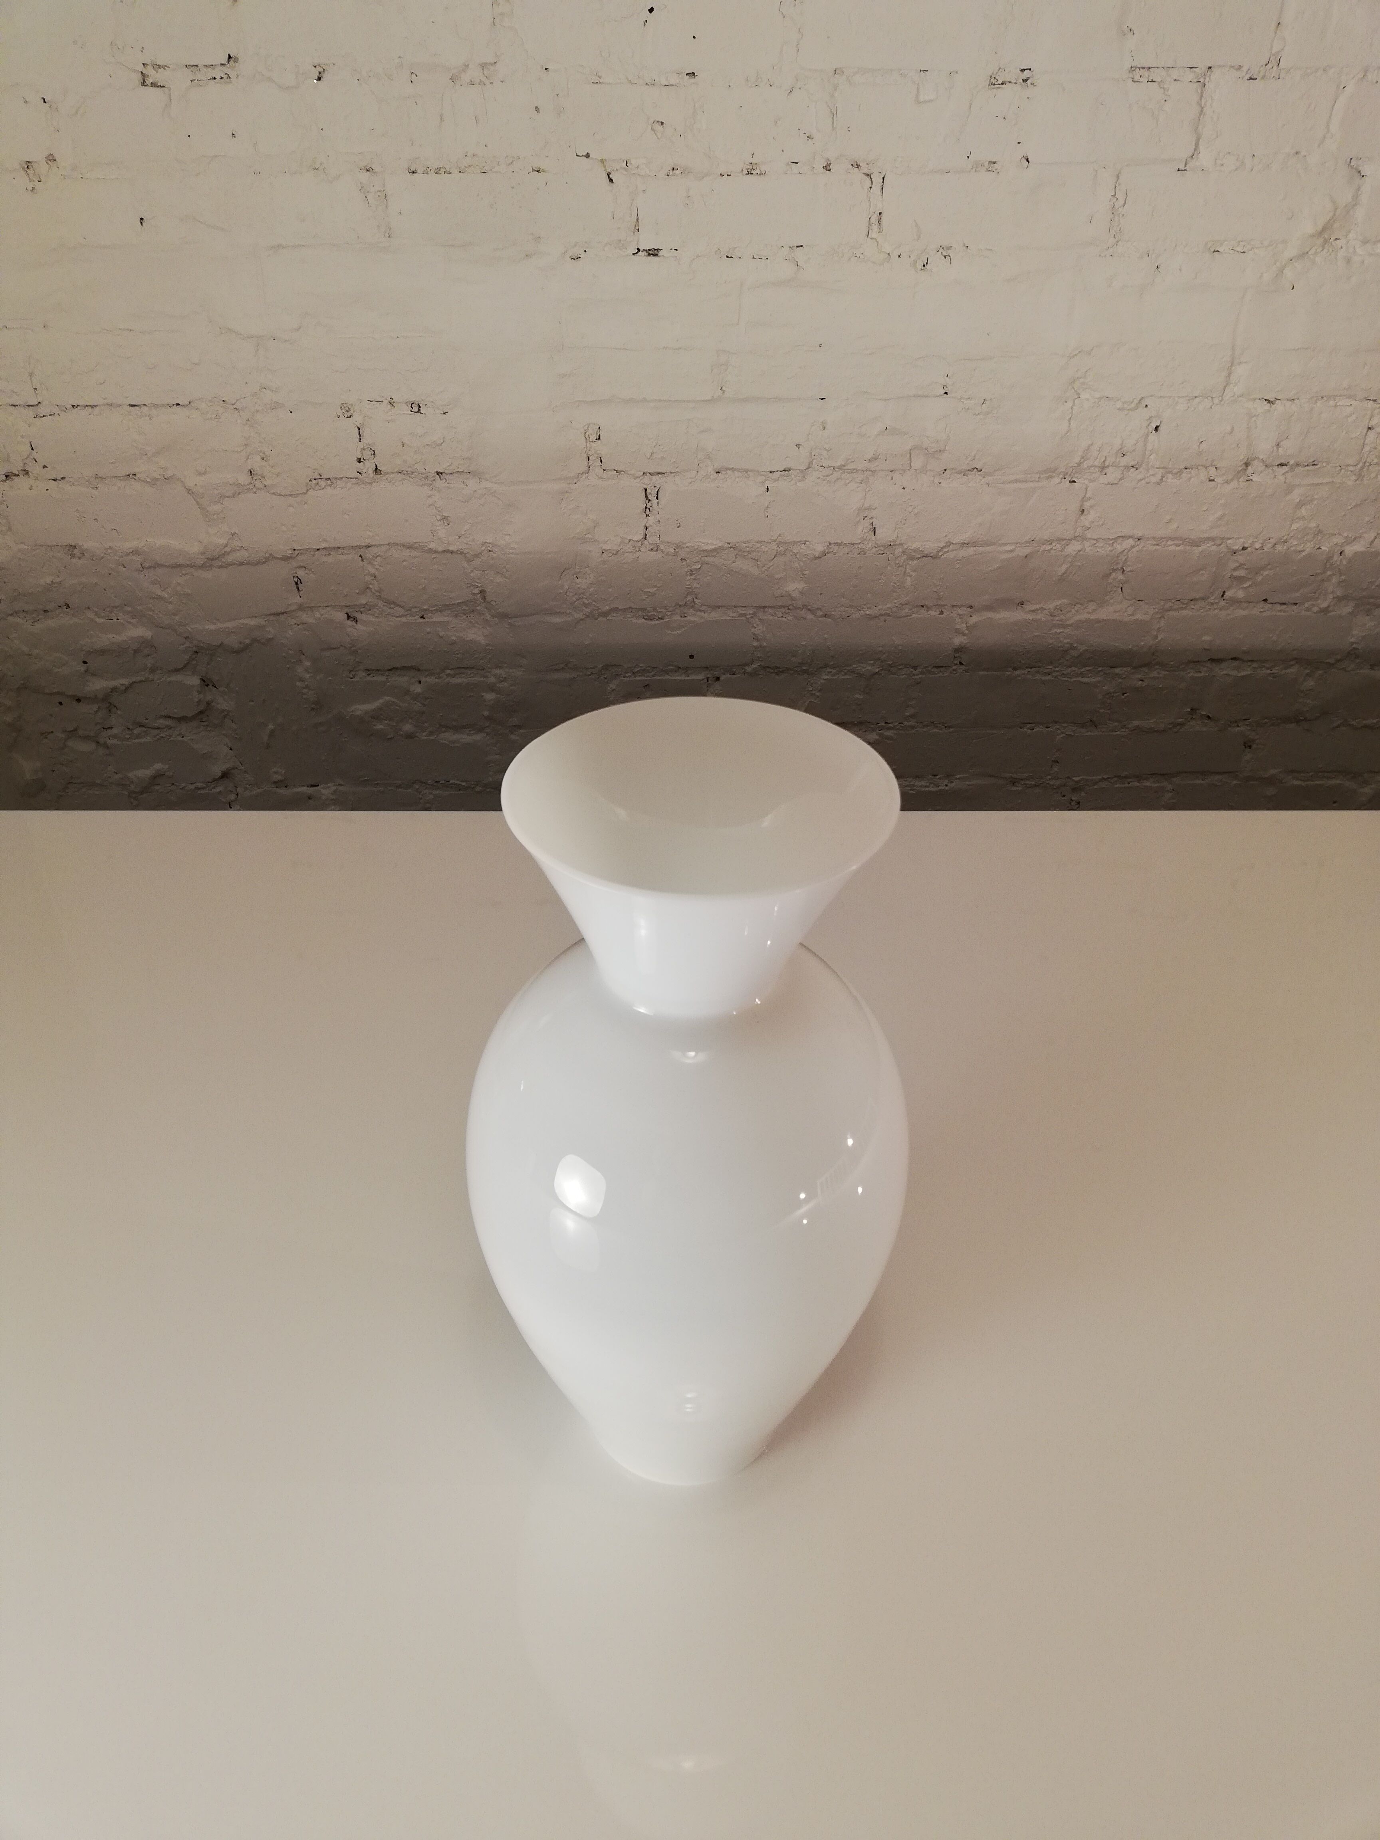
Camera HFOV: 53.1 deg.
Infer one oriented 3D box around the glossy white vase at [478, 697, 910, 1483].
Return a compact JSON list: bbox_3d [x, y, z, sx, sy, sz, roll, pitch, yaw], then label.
[{"bbox_3d":[-0.002,0.082,0.505,0.161,0.298,0.161,1,35,0],"label":"glossy white vase"}]

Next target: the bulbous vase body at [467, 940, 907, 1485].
[{"bbox_3d":[-0.002,0.109,0.524,0.161,0.231,0.161,1,35,0],"label":"bulbous vase body"}]

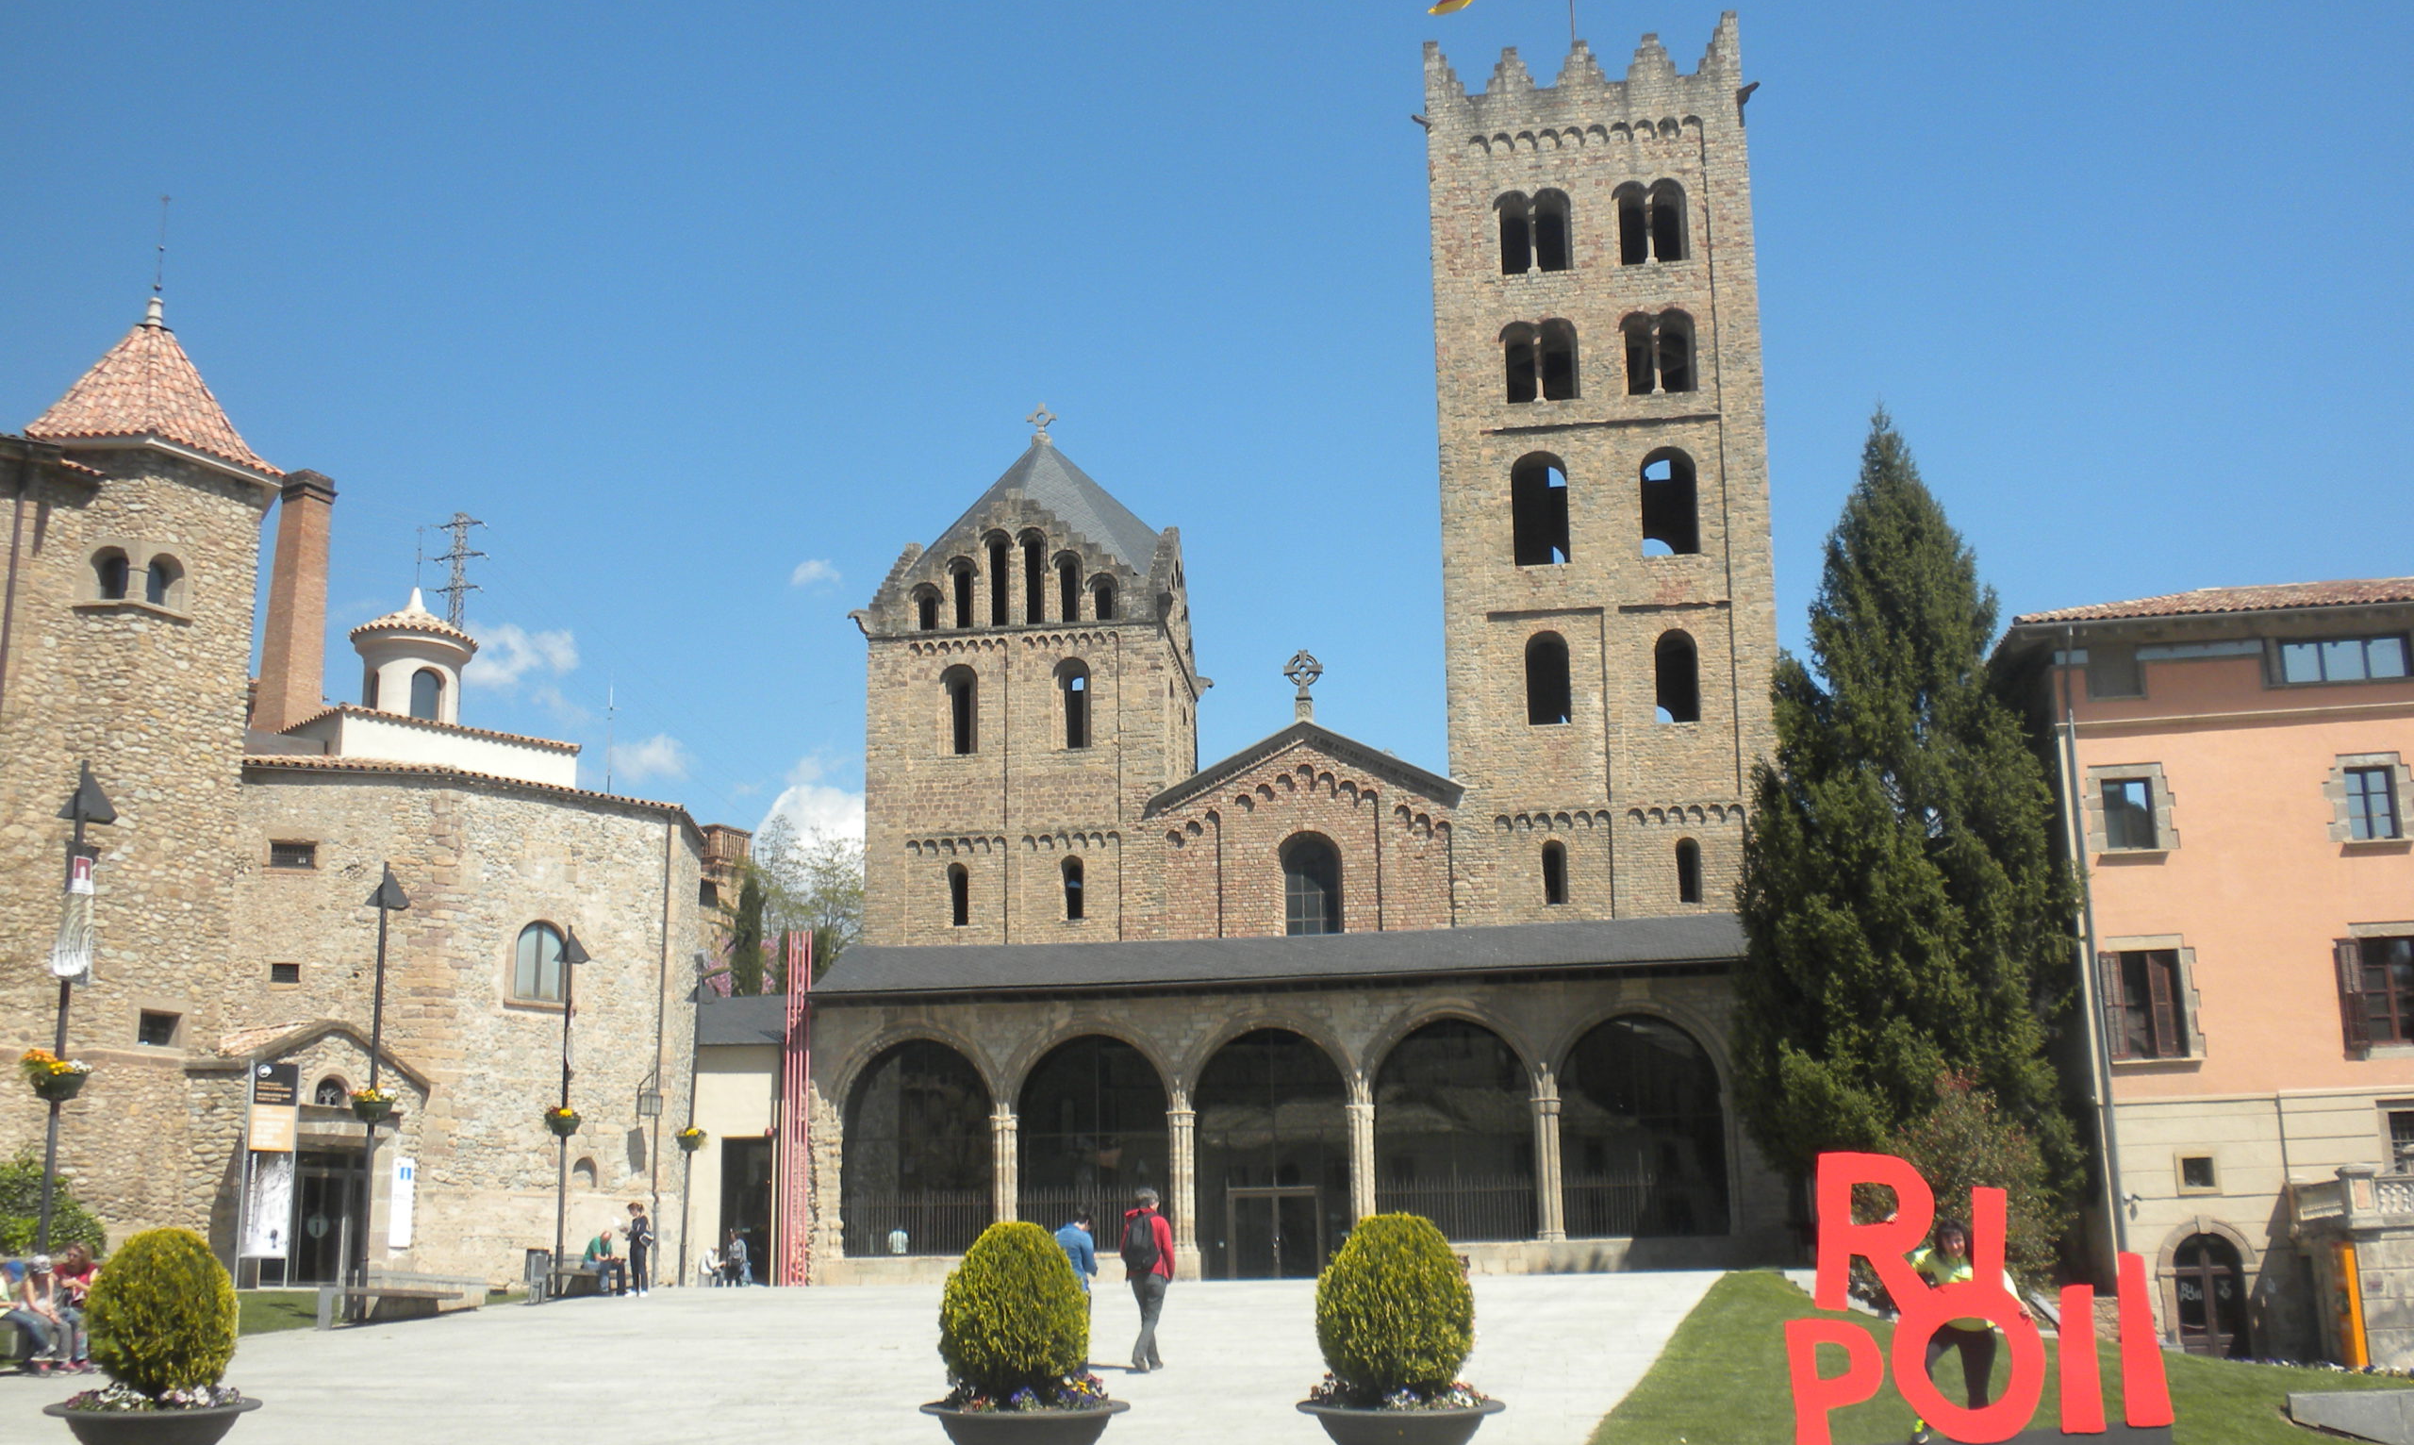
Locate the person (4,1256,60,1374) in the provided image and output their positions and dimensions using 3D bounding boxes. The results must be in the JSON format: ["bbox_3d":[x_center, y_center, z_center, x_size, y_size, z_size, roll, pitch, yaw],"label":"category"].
[{"bbox_3d":[-12.154,6.161,26.844,0.680,1.200,0.450,-6,-14,22],"label":"person"}]

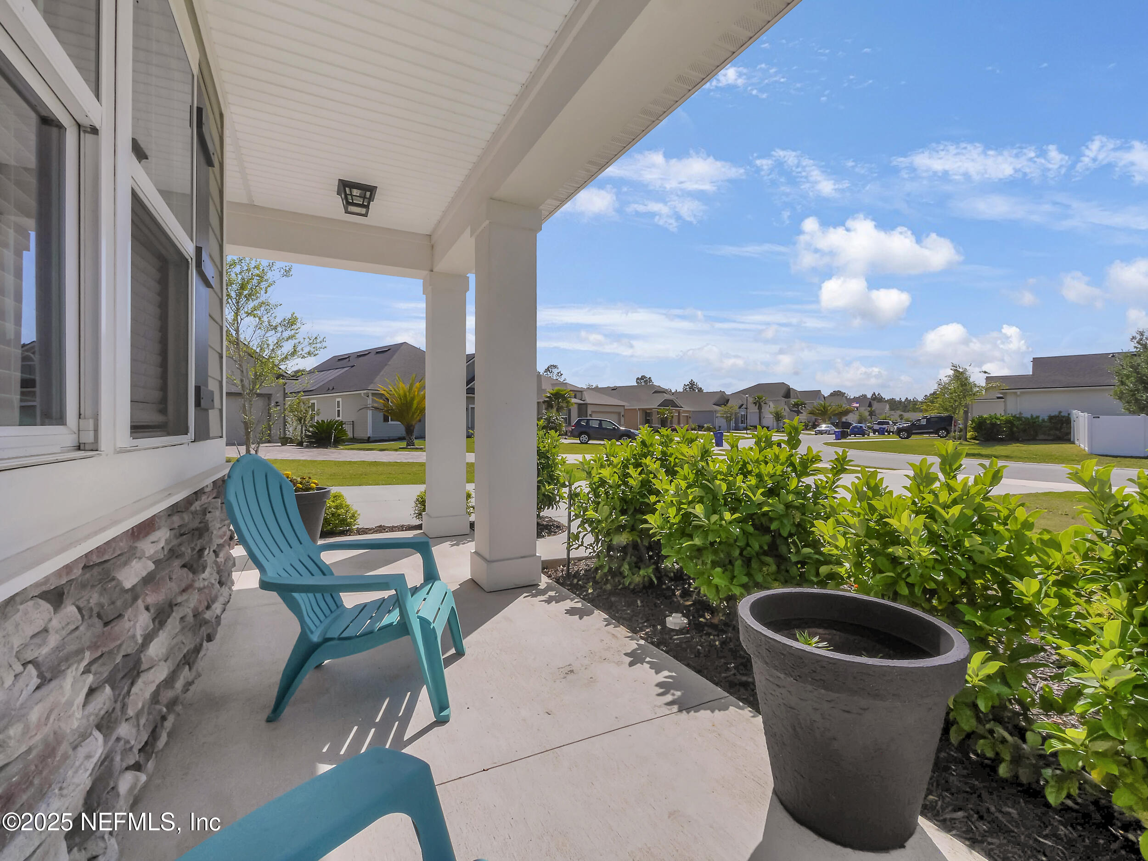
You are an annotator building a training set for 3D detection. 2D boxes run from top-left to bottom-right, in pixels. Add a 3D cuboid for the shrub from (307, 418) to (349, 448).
[{"bbox_3d":[-12.900,0.120,24.300,1.950,1.450,1.900,0,1,-28],"label":"shrub"}]

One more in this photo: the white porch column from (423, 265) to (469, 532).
[{"bbox_3d":[-1.237,-0.231,4.472,0.345,2.440,0.345,0,1,-30],"label":"white porch column"}]

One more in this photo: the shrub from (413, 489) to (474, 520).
[{"bbox_3d":[-1.486,0.852,5.250,0.700,0.420,0.620,0,1,-30],"label":"shrub"}]

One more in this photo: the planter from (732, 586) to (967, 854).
[{"bbox_3d":[0.760,0.783,1.320,0.540,0.505,0.540,0,1,-30],"label":"planter"}]

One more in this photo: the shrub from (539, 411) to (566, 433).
[{"bbox_3d":[-1.780,-0.520,37.500,2.100,2.100,1.900,0,1,0],"label":"shrub"}]

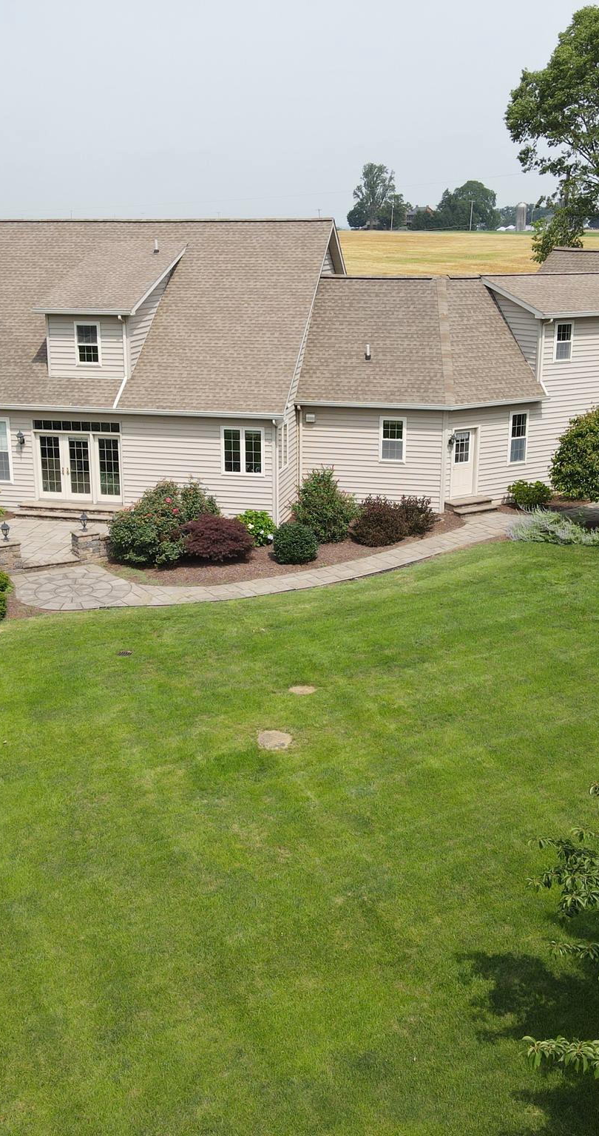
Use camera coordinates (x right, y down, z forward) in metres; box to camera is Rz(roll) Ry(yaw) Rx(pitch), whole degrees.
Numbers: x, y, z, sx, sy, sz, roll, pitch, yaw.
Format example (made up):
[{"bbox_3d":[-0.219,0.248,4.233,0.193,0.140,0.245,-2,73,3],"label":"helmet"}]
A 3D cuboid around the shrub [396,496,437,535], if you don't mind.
[{"bbox_3d":[3.292,-1.558,30.313,1.380,1.080,1.350,0,18,0],"label":"shrub"}]

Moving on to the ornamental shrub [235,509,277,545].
[{"bbox_3d":[-1.223,-1.125,29.748,1.273,1.012,1.273,0,17,0],"label":"ornamental shrub"}]

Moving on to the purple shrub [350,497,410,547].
[{"bbox_3d":[2.252,-1.347,29.393,1.690,1.230,1.690,0,18,0],"label":"purple shrub"}]

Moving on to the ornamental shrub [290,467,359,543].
[{"bbox_3d":[0.707,-1.860,29.737,1.990,2.000,1.990,0,18,0],"label":"ornamental shrub"}]

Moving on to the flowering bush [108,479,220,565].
[{"bbox_3d":[-3.609,-1.346,28.296,3.080,2.090,2.700,4,18,12],"label":"flowering bush"}]

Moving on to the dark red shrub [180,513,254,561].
[{"bbox_3d":[-2.225,-0.830,28.652,2.030,1.243,1.827,0,17,0],"label":"dark red shrub"}]

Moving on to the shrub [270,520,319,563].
[{"bbox_3d":[-0.128,-0.692,28.463,1.251,1.101,1.251,0,17,0],"label":"shrub"}]

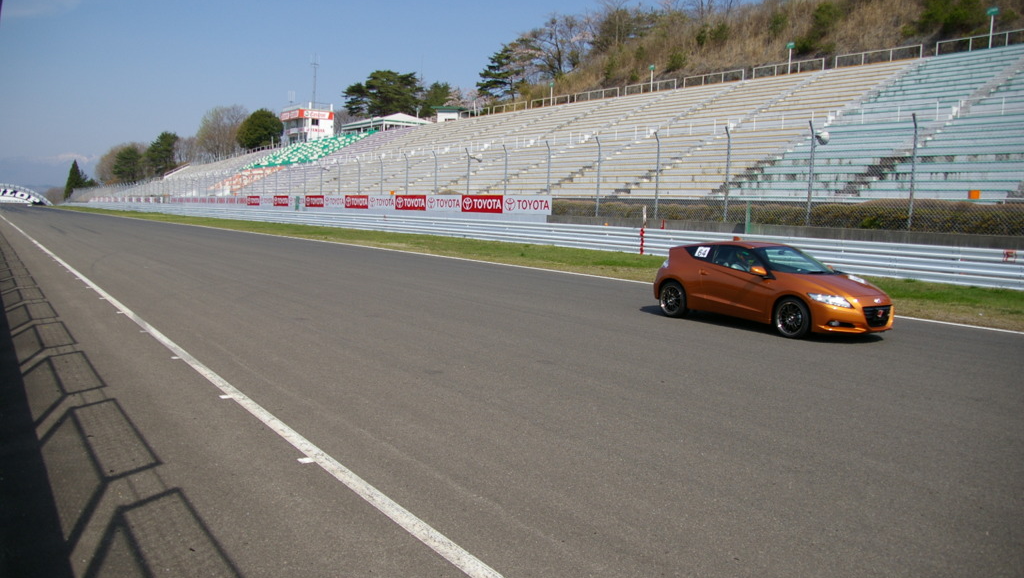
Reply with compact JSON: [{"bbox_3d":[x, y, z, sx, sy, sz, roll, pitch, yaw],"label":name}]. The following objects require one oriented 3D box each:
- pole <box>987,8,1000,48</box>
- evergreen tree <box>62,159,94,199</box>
[{"bbox_3d":[27.484,-14.912,44.093,0.250,2.450,0.600,-4,8,-35],"label":"pole"},{"bbox_3d":[-138.960,-34.753,246.142,9.300,14.000,8.800,-3,7,-29],"label":"evergreen tree"}]

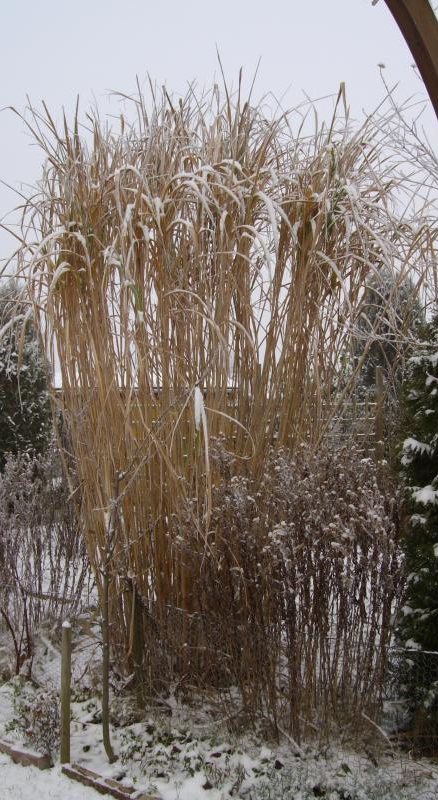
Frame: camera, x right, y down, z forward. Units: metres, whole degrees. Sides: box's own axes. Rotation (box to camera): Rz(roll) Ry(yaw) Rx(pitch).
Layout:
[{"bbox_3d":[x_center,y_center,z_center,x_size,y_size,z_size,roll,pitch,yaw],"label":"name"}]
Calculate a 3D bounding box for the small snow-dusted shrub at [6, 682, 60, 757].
[{"bbox_3d":[-0.773,1.315,3.470,0.225,0.275,0.220,0,1,0],"label":"small snow-dusted shrub"}]

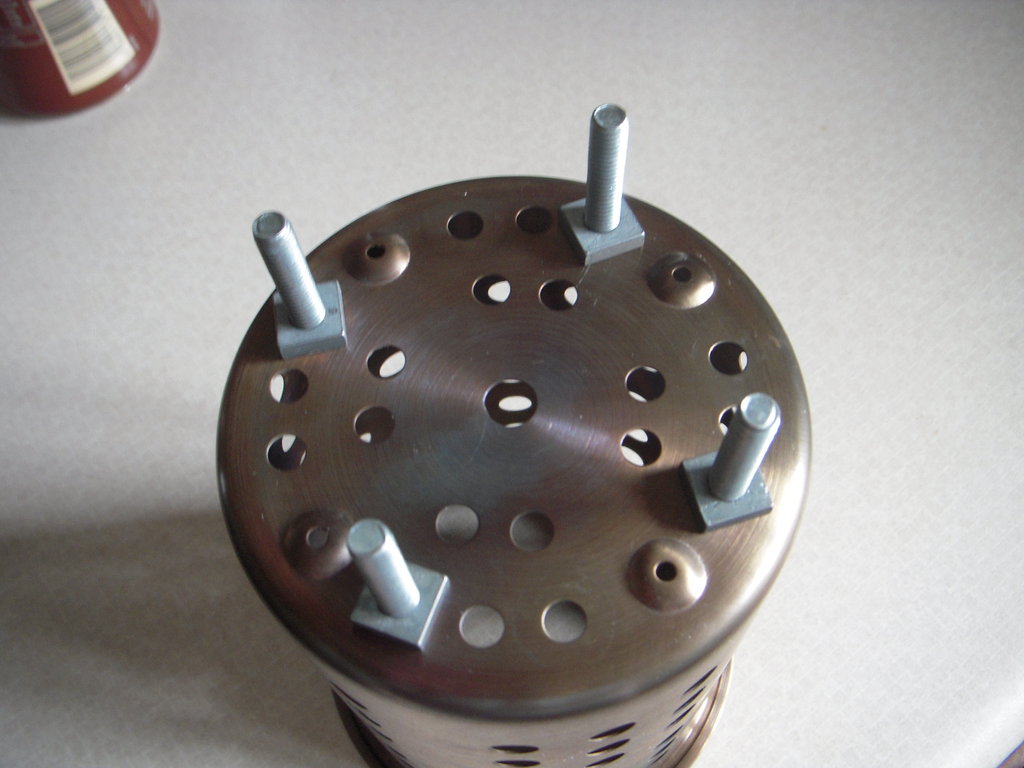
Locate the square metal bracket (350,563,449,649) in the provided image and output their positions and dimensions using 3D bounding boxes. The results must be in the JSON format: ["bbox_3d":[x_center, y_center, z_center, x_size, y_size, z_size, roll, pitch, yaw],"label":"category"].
[{"bbox_3d":[-0.019,0.037,0.189,0.012,0.004,0.012,17,64,11],"label":"square metal bracket"}]

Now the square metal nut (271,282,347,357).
[{"bbox_3d":[-0.039,-0.012,0.215,0.012,0.004,0.012,-11,63,-3],"label":"square metal nut"}]

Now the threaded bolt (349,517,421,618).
[{"bbox_3d":[-0.020,0.029,0.174,0.006,0.030,0.006,-1,62,3],"label":"threaded bolt"}]

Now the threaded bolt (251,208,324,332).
[{"bbox_3d":[-0.039,-0.020,0.200,0.006,0.030,0.006,-11,63,-3],"label":"threaded bolt"}]

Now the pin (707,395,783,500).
[{"bbox_3d":[0.037,0.011,0.181,0.006,0.030,0.006,0,63,0],"label":"pin"}]

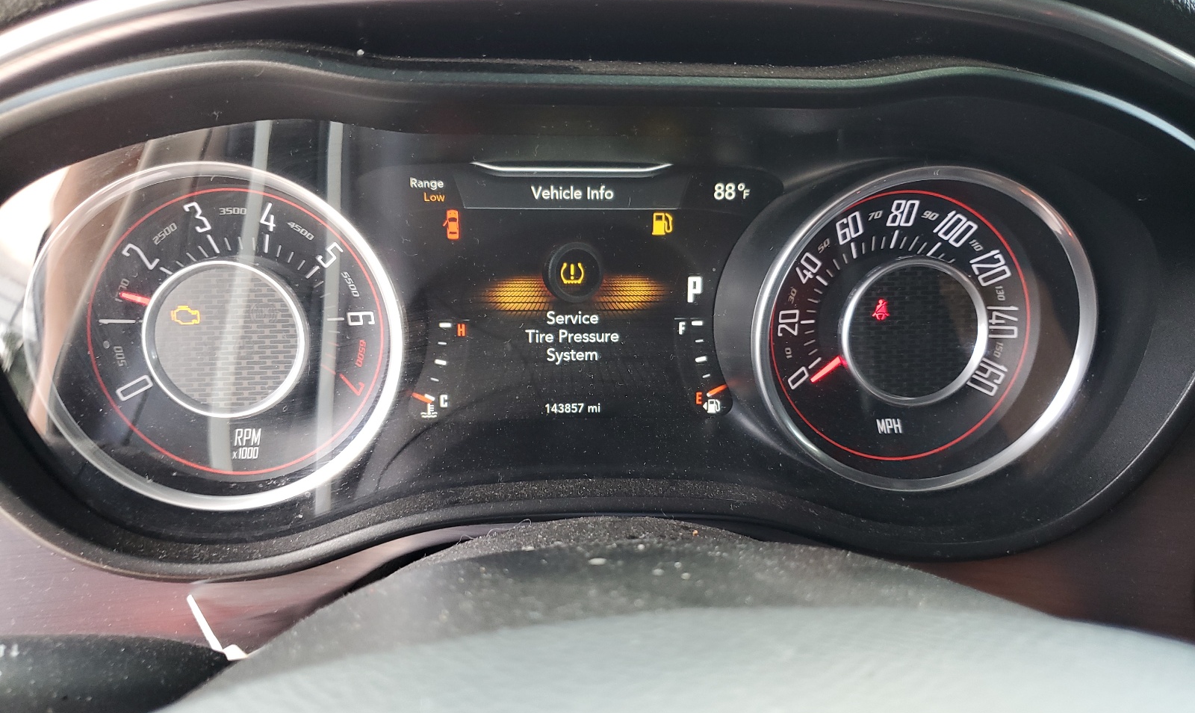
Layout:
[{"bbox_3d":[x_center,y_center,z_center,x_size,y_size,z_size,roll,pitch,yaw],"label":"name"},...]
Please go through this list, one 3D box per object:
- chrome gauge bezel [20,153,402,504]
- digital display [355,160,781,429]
[{"bbox_3d":[-0.125,-0.006,0.304,0.119,0.119,0.020,-2,12,-8],"label":"chrome gauge bezel"},{"bbox_3d":[-0.010,-0.023,0.329,0.153,0.094,0.010,-1,7,-5],"label":"digital display"}]

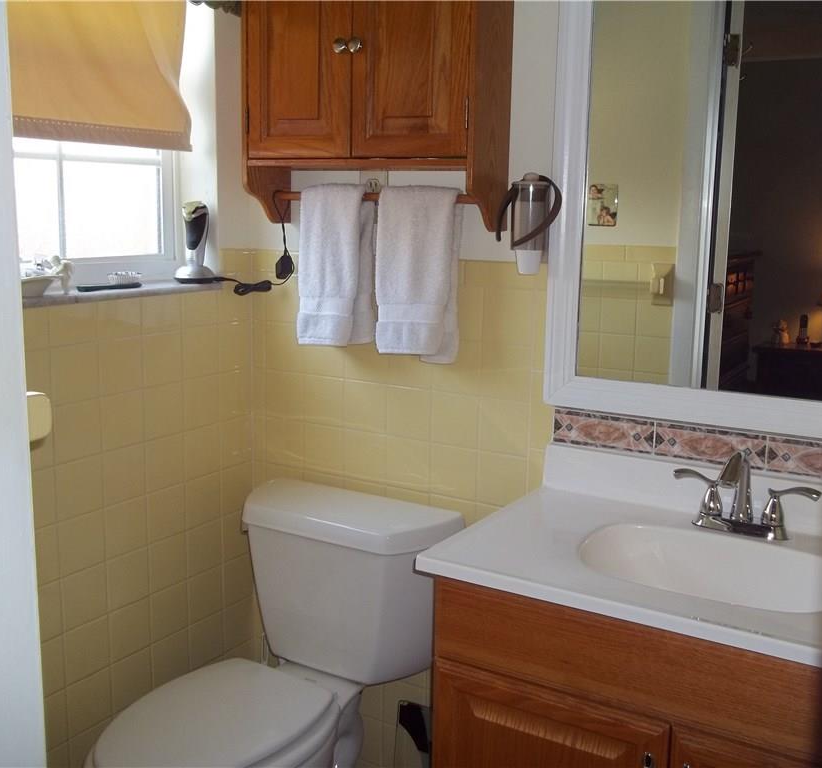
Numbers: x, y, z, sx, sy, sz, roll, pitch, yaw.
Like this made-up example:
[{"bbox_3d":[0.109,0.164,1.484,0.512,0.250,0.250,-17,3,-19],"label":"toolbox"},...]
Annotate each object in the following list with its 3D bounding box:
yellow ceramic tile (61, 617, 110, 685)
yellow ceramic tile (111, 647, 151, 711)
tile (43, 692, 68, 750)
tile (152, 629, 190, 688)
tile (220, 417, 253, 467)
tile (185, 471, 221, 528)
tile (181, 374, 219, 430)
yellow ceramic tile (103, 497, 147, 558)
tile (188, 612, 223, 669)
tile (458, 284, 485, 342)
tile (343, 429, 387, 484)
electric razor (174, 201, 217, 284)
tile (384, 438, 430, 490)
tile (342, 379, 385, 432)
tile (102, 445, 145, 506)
[{"bbox_3d":[-0.637,0.520,1.855,0.010,0.108,0.108,7,12,31],"label":"yellow ceramic tile"},{"bbox_3d":[-0.582,0.612,1.967,0.010,0.108,0.108,7,12,31],"label":"yellow ceramic tile"},{"bbox_3d":[-0.692,0.641,1.773,0.008,0.108,0.108,7,12,31],"label":"tile"},{"bbox_3d":[-0.521,0.596,2.054,0.008,0.108,0.108,7,12,31],"label":"tile"},{"bbox_3d":[-0.402,0.132,2.167,0.010,0.108,0.108,7,12,31],"label":"tile"},{"bbox_3d":[-0.459,0.256,2.088,0.008,0.108,0.108,7,12,31],"label":"tile"},{"bbox_3d":[-0.454,0.041,2.044,0.010,0.108,0.108,7,12,31],"label":"tile"},{"bbox_3d":[-0.573,0.287,1.903,0.008,0.108,0.108,7,12,31],"label":"yellow ceramic tile"},{"bbox_3d":[-0.465,0.578,2.141,0.009,0.108,0.108,7,12,30],"label":"tile"},{"bbox_3d":[0.097,-0.145,1.877,0.108,0.108,0.009,7,12,30],"label":"tile"},{"bbox_3d":[-0.098,0.157,2.063,0.108,0.108,0.010,7,12,31],"label":"tile"},{"bbox_3d":[-0.460,-0.301,2.016,0.082,0.172,0.084,5,11,19],"label":"electric razor"},{"bbox_3d":[-0.004,0.169,1.999,0.108,0.108,0.009,7,12,30],"label":"tile"},{"bbox_3d":[-0.096,0.050,2.033,0.108,0.108,0.008,7,12,31],"label":"tile"},{"bbox_3d":[-0.570,0.179,1.879,0.010,0.108,0.108,7,12,31],"label":"tile"}]

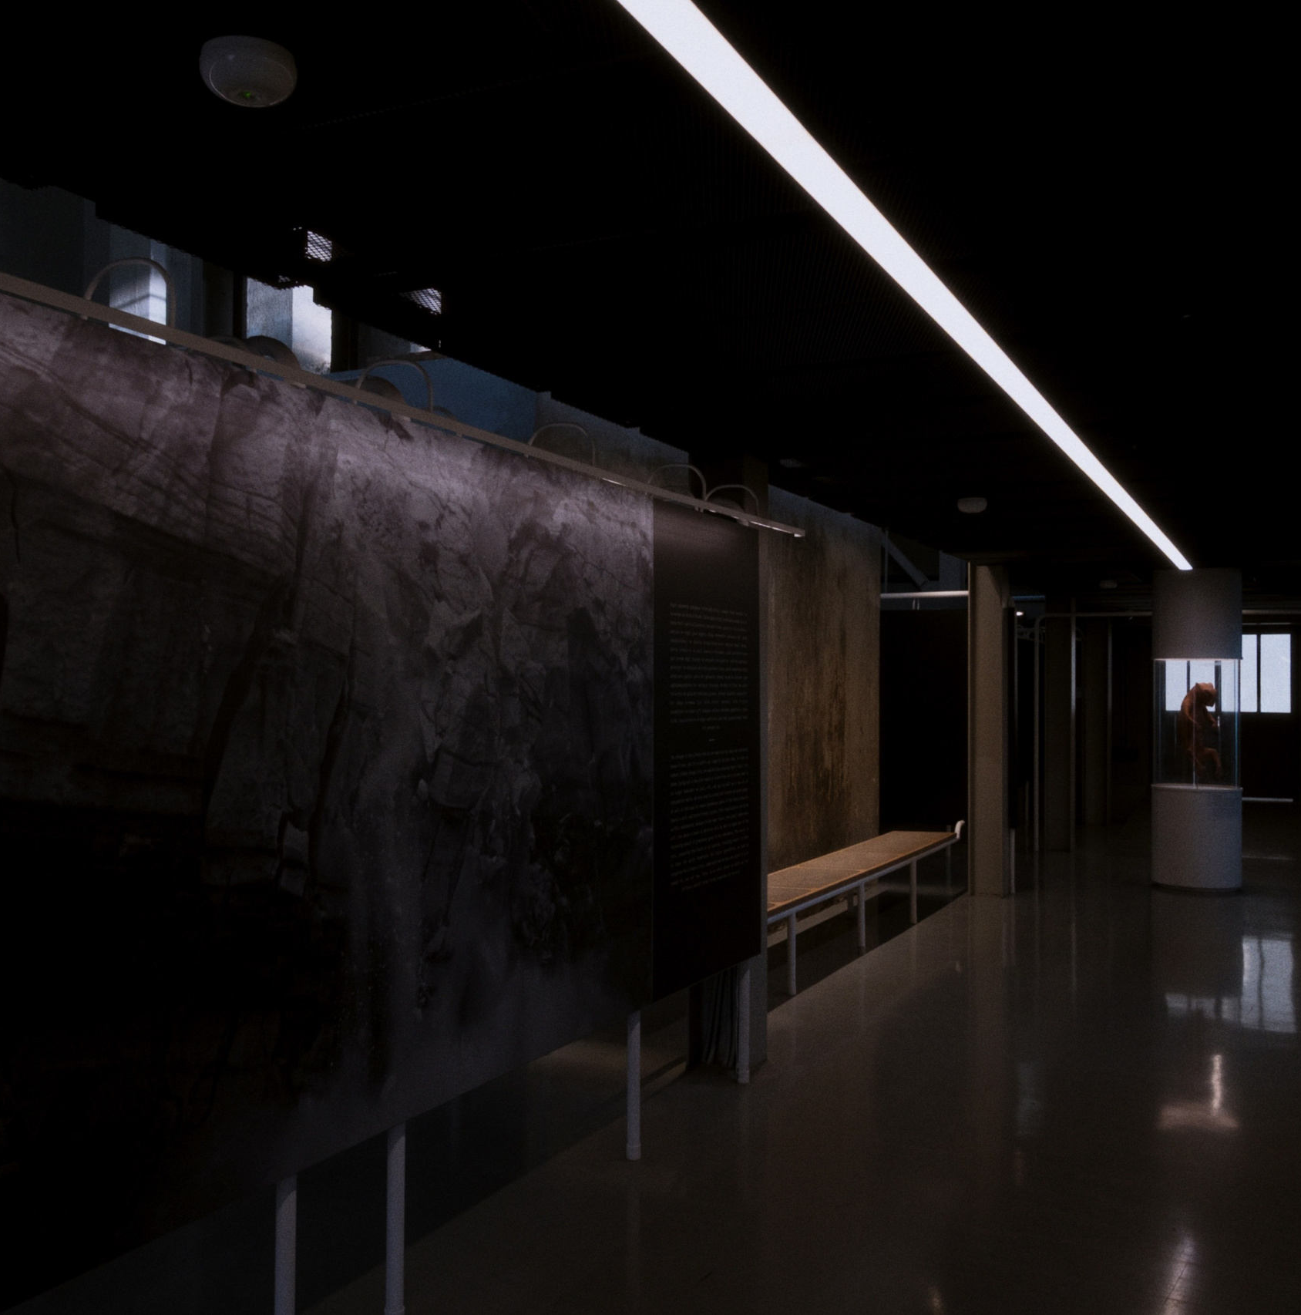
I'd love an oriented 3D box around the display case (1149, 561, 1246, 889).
[{"bbox_3d":[4.197,0.550,10.108,0.641,2.409,0.641,0,-1,26],"label":"display case"}]

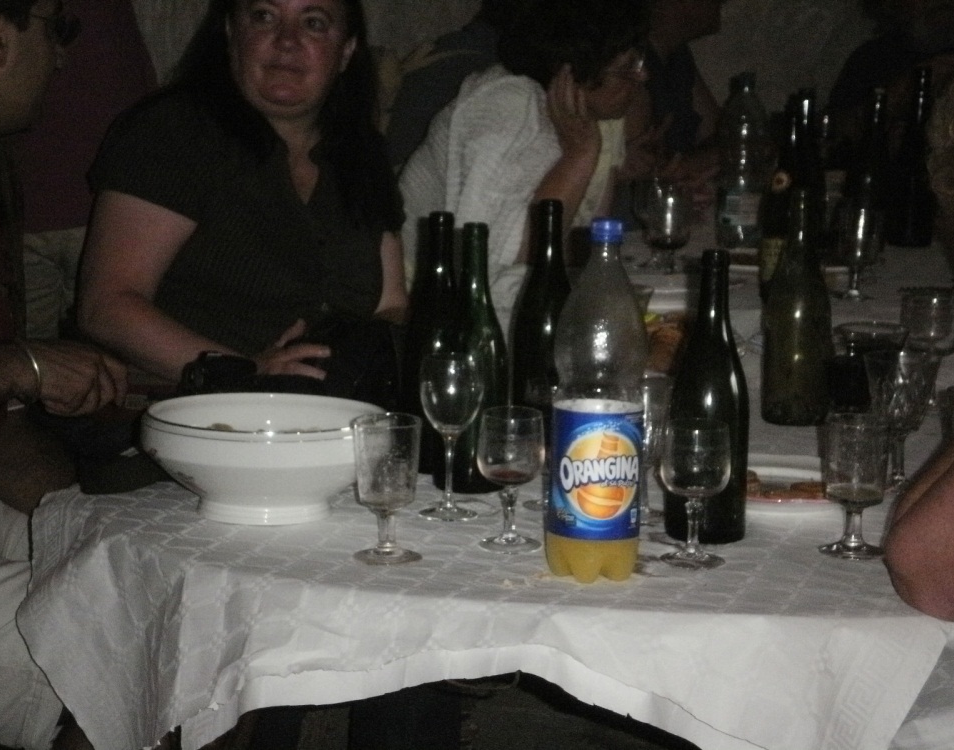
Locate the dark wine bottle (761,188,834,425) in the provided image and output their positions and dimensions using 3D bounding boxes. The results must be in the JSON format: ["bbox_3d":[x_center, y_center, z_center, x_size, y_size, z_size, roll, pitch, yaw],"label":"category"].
[{"bbox_3d":[0.403,-0.086,3.229,0.086,0.288,0.086,2,11,7],"label":"dark wine bottle"}]

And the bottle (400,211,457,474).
[{"bbox_3d":[-0.042,-0.038,2.939,0.081,0.292,0.081,1,11,0],"label":"bottle"}]

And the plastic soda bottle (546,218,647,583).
[{"bbox_3d":[0.115,0.022,2.472,0.089,0.342,0.089,1,11,0],"label":"plastic soda bottle"}]

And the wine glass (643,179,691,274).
[{"bbox_3d":[0.301,-0.235,4.110,0.073,0.140,0.073,1,13,0],"label":"wine glass"}]

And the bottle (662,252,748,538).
[{"bbox_3d":[0.234,0.021,2.615,0.080,0.293,0.080,2,11,5],"label":"bottle"}]

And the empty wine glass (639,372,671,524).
[{"bbox_3d":[0.176,0.078,2.744,0.067,0.150,0.067,1,11,0],"label":"empty wine glass"}]

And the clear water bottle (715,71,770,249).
[{"bbox_3d":[0.484,-0.391,4.734,0.089,0.320,0.089,2,11,6],"label":"clear water bottle"}]

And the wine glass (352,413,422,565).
[{"bbox_3d":[-0.088,0.112,2.572,0.068,0.139,0.068,1,11,0],"label":"wine glass"}]

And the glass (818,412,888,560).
[{"bbox_3d":[0.384,0.114,2.649,0.072,0.139,0.072,1,13,0],"label":"glass"}]

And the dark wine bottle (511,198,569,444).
[{"bbox_3d":[0.083,-0.055,3.027,0.081,0.297,0.081,1,11,0],"label":"dark wine bottle"}]

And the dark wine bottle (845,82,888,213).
[{"bbox_3d":[0.642,-0.328,4.238,0.077,0.275,0.077,1,13,0],"label":"dark wine bottle"}]

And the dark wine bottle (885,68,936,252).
[{"bbox_3d":[0.740,-0.371,4.388,0.079,0.293,0.079,1,13,0],"label":"dark wine bottle"}]

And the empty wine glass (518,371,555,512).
[{"bbox_3d":[0.082,0.073,2.794,0.067,0.136,0.067,1,11,0],"label":"empty wine glass"}]

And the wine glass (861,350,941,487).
[{"bbox_3d":[0.473,0.052,2.893,0.086,0.149,0.086,1,13,0],"label":"wine glass"}]

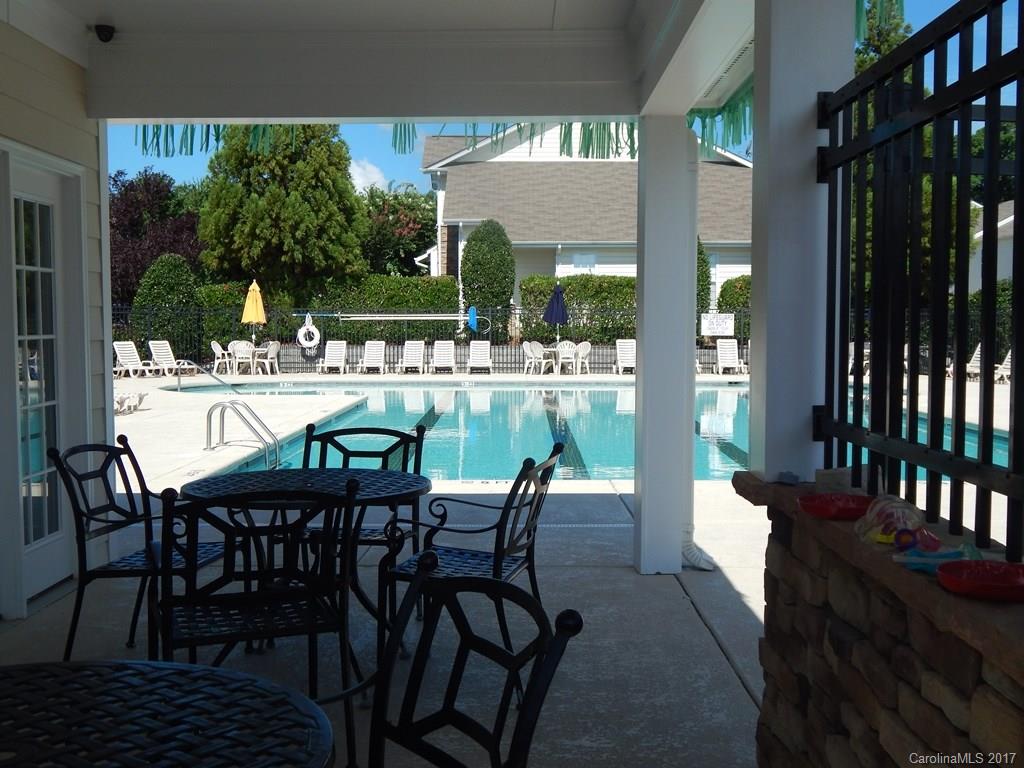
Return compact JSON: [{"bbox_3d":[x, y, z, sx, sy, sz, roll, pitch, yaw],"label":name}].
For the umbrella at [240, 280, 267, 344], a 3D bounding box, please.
[{"bbox_3d":[-7.015,-1.538,30.600,0.680,2.500,0.680,0,3,0],"label":"umbrella"}]

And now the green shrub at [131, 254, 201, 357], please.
[{"bbox_3d":[-10.311,-2.280,33.500,2.050,3.150,2.050,0,3,0],"label":"green shrub"}]

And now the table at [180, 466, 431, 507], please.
[{"bbox_3d":[-0.878,0.803,4.875,1.080,0.720,1.080,0,3,0],"label":"table"}]

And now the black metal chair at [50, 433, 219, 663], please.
[{"bbox_3d":[-1.588,0.704,4.900,0.630,0.920,0.600,0,3,11],"label":"black metal chair"}]

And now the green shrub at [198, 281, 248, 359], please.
[{"bbox_3d":[-8.200,-1.817,31.948,1.450,2.185,1.350,0,3,0],"label":"green shrub"}]

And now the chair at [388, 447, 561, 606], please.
[{"bbox_3d":[-0.148,0.712,4.651,0.630,0.920,0.600,1,3,16],"label":"chair"}]

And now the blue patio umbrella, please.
[{"bbox_3d":[1.165,-1.502,29.763,0.680,2.442,0.680,0,3,0],"label":"blue patio umbrella"}]

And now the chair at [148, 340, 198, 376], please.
[{"bbox_3d":[-8.585,-0.659,28.508,0.680,0.900,1.520,-3,4,-40],"label":"chair"}]

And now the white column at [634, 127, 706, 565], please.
[{"bbox_3d":[0.829,-0.205,6.255,0.235,2.504,0.235,0,3,0],"label":"white column"}]

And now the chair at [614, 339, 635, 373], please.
[{"bbox_3d":[3.227,-0.753,31.000,0.700,0.930,1.700,0,3,0],"label":"chair"}]

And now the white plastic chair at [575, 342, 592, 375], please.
[{"bbox_3d":[1.901,-0.702,30.100,0.580,0.900,0.570,2,4,40],"label":"white plastic chair"}]

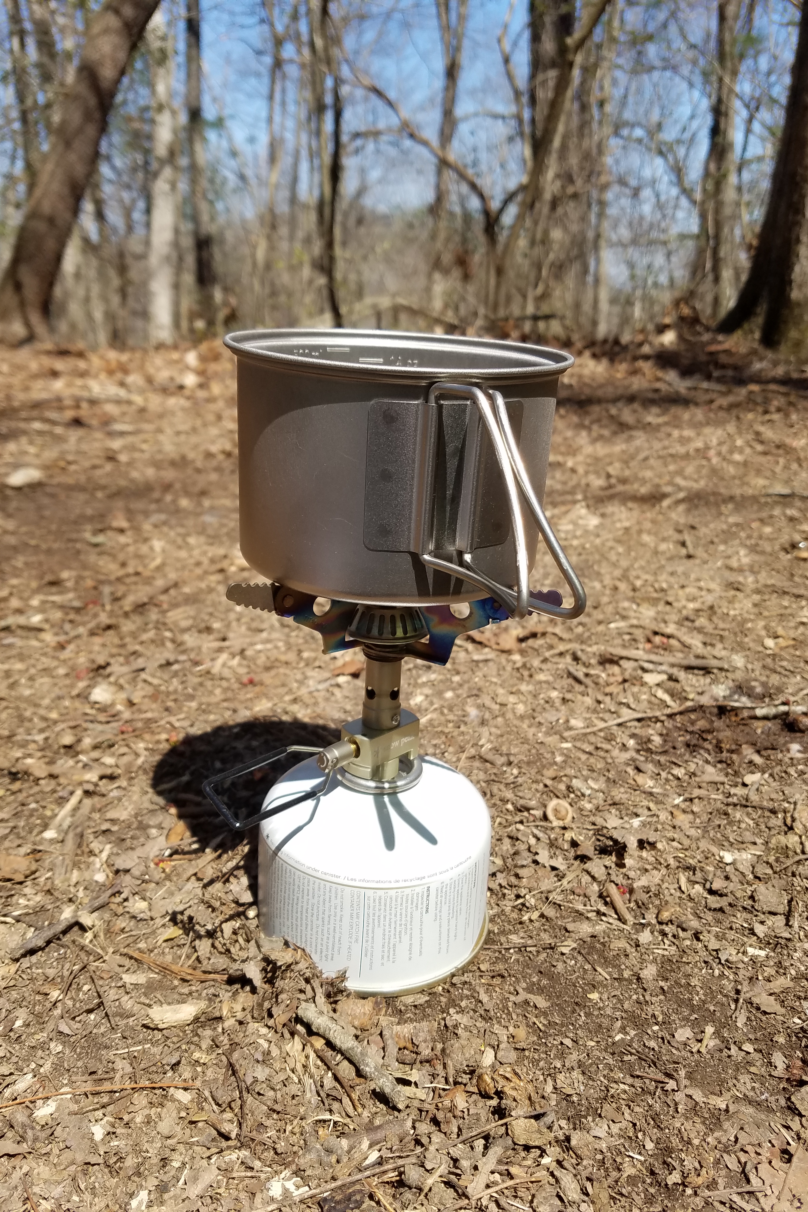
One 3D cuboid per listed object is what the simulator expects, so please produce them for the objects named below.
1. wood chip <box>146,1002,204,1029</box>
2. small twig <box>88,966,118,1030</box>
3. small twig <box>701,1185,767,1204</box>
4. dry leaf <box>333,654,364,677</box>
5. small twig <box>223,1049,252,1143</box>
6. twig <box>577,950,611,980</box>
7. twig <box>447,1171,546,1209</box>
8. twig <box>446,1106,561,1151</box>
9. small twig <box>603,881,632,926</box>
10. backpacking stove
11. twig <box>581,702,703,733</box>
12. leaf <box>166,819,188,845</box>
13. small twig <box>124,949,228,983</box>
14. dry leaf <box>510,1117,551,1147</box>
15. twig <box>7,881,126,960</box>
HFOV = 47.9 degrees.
[{"bbox_3d":[-0.077,0.138,0.308,0.019,0.005,0.006,-4,19,-19],"label":"wood chip"},{"bbox_3d":[-0.108,0.140,0.325,0.001,0.001,0.037,-10,22,-30],"label":"small twig"},{"bbox_3d":[0.094,0.166,0.259,0.021,0.003,0.002,-1,19,-11],"label":"small twig"},{"bbox_3d":[-0.037,0.041,0.608,0.021,0.008,0.019,0,19,-3],"label":"dry leaf"},{"bbox_3d":[-0.051,0.150,0.281,0.004,0.003,0.035,-3,20,-19],"label":"small twig"},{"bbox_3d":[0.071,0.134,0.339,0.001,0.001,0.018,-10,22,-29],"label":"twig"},{"bbox_3d":[0.026,0.163,0.255,0.030,0.003,0.004,-4,20,-19],"label":"twig"},{"bbox_3d":[0.029,0.153,0.267,0.039,0.003,0.002,-6,20,-21],"label":"twig"},{"bbox_3d":[0.087,0.120,0.370,0.003,0.003,0.027,-1,19,-7],"label":"small twig"},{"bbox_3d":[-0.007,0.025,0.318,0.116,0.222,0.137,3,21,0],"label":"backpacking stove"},{"bbox_3d":[0.142,0.066,0.540,0.095,0.004,0.004,-8,21,-24],"label":"twig"},{"bbox_3d":[-0.105,0.105,0.422,0.009,0.006,0.014,-4,19,-15],"label":"leaf"},{"bbox_3d":[-0.085,0.133,0.337,0.047,0.004,0.005,9,20,21],"label":"small twig"},{"bbox_3d":[0.037,0.154,0.267,0.013,0.004,0.009,5,19,11],"label":"dry leaf"},{"bbox_3d":[-0.135,0.125,0.367,0.005,0.005,0.057,11,21,27],"label":"twig"}]

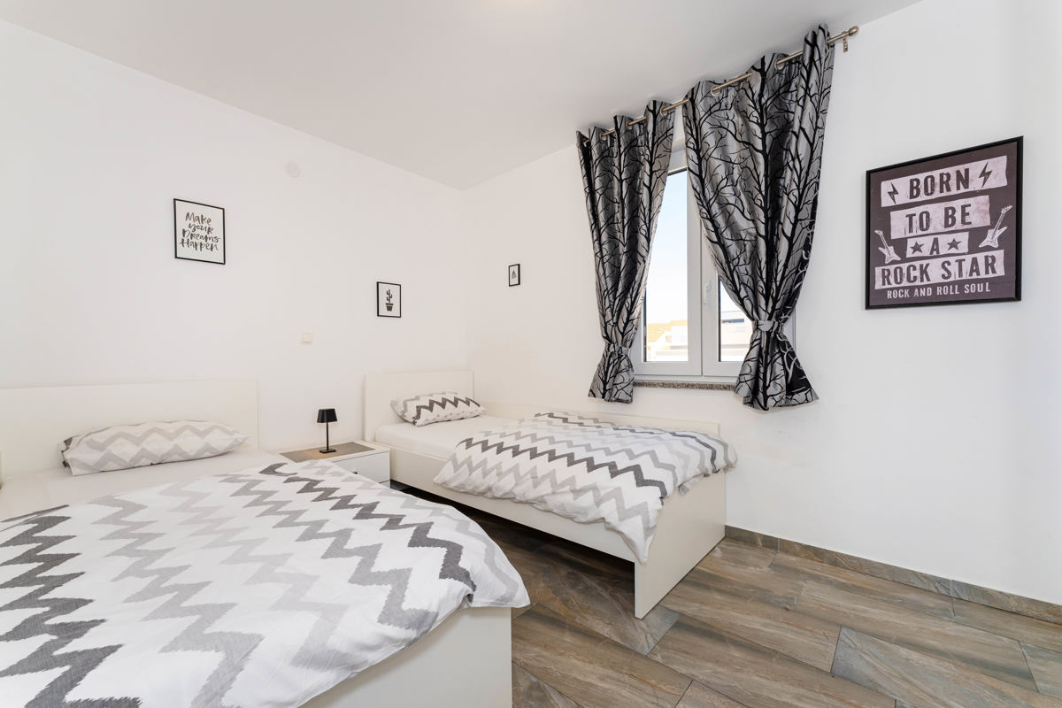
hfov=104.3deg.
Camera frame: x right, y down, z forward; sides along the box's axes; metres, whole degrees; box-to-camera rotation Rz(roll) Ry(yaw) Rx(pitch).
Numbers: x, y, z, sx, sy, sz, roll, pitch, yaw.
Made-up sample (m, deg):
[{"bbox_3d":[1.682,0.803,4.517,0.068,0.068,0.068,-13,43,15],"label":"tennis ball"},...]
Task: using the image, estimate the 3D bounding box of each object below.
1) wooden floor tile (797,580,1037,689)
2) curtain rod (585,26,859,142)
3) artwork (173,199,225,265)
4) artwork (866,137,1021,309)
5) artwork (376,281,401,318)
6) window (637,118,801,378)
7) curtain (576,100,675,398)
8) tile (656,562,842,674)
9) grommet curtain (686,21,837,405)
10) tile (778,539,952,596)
[{"bbox_3d":[1.373,1.009,1.530,0.618,0.012,0.303,0,0,41],"label":"wooden floor tile"},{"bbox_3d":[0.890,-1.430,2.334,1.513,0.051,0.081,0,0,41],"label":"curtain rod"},{"bbox_3d":[-1.854,-0.681,2.322,0.018,0.319,0.216,0,0,41],"label":"artwork"},{"bbox_3d":[1.692,-0.511,1.720,0.457,0.621,0.023,0,0,41],"label":"artwork"},{"bbox_3d":[-1.090,-0.414,3.191,0.018,0.254,0.198,0,0,41],"label":"artwork"},{"bbox_3d":[1.010,-0.550,2.438,0.964,1.428,0.091,0,0,41],"label":"window"},{"bbox_3d":[0.581,-0.588,2.599,0.680,1.775,0.132,0,0,41],"label":"curtain"},{"bbox_3d":[0.814,1.013,1.616,0.616,0.012,0.300,0,0,41],"label":"tile"},{"bbox_3d":[1.132,-0.601,2.115,0.687,1.758,0.132,0,0,41],"label":"grommet curtain"},{"bbox_3d":[1.505,0.968,1.910,0.615,0.067,0.010,0,0,41],"label":"tile"}]

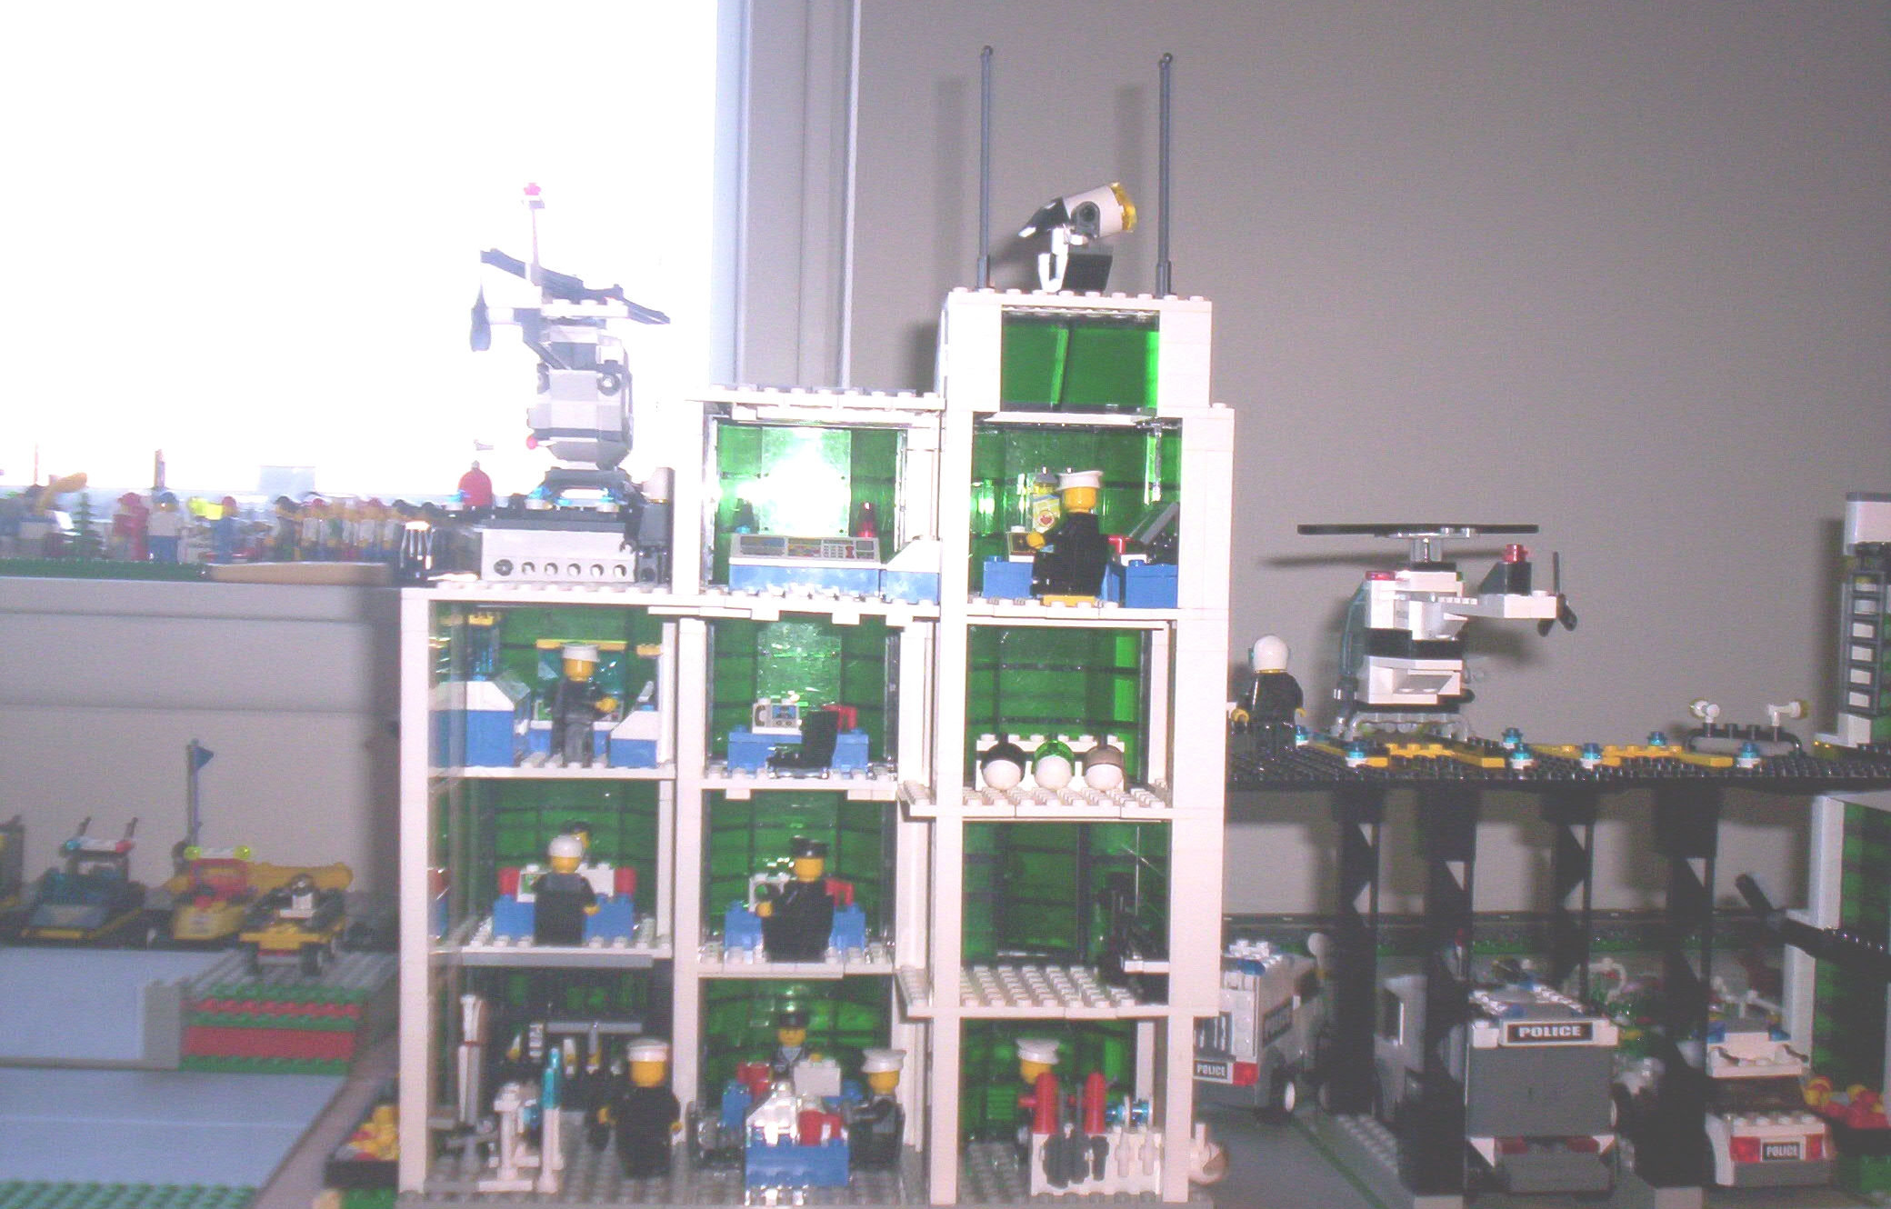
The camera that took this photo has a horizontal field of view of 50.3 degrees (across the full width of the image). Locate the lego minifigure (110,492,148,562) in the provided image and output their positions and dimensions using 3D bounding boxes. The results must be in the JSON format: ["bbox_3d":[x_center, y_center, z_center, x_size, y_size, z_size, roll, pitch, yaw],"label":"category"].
[{"bbox_3d":[-0.474,-0.045,1.170,0.017,0.041,0.021,1,2,-7],"label":"lego minifigure"}]

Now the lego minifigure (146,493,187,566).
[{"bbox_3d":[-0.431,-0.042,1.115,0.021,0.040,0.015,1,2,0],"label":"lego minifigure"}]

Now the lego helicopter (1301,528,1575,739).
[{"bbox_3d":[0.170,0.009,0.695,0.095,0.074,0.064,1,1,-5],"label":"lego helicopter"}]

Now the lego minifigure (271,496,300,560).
[{"bbox_3d":[-0.416,-0.049,1.270,0.016,0.041,0.021,1,1,-3],"label":"lego minifigure"}]

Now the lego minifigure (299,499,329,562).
[{"bbox_3d":[-0.398,-0.048,1.270,0.016,0.041,0.021,1,1,-3],"label":"lego minifigure"}]

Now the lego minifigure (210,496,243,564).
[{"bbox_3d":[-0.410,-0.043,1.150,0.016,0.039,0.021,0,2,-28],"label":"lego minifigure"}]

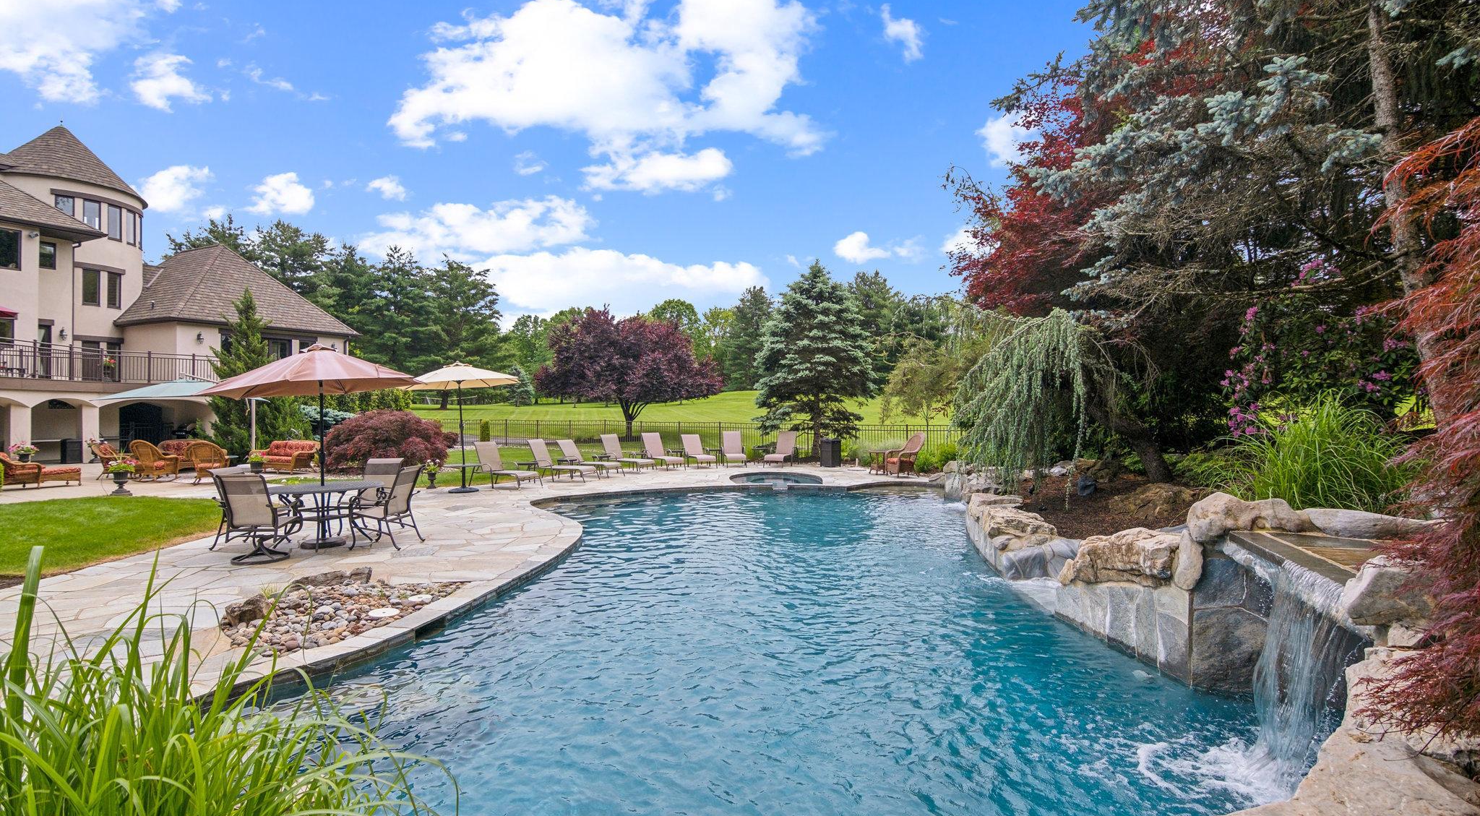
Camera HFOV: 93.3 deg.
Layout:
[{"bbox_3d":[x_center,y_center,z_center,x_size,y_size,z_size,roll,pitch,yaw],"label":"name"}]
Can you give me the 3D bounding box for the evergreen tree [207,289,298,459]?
[{"bbox_3d":[-16.050,-1.049,23.009,2.700,5.650,2.700,0,0,0],"label":"evergreen tree"}]

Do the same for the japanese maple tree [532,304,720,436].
[{"bbox_3d":[-5.828,-1.782,36.500,9.600,6.830,9.000,0,0,0],"label":"japanese maple tree"}]

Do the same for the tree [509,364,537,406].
[{"bbox_3d":[-19.900,-2.053,64.007,2.600,4.000,2.600,0,0,0],"label":"tree"}]

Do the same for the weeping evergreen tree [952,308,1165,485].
[{"bbox_3d":[4.729,-0.145,10.300,3.200,2.680,2.800,0,0,0],"label":"weeping evergreen tree"}]

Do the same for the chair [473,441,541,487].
[{"bbox_3d":[-5.169,1.267,15.569,1.573,0.977,0.700,0,0,31],"label":"chair"}]

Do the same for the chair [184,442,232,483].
[{"bbox_3d":[-12.270,1.263,16.152,0.700,0.980,0.800,0,0,-18],"label":"chair"}]

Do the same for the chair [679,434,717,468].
[{"bbox_3d":[-1.232,1.287,20.902,0.700,0.956,1.541,0,0,-25],"label":"chair"}]

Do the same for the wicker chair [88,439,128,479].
[{"bbox_3d":[-15.500,1.277,17.302,0.800,0.960,0.700,0,0,-20],"label":"wicker chair"}]

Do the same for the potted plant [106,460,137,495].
[{"bbox_3d":[-12.309,1.373,13.898,0.470,0.760,0.470,0,0,0],"label":"potted plant"}]

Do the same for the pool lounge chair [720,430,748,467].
[{"bbox_3d":[-0.160,1.261,21.452,0.680,1.020,1.600,0,0,-6],"label":"pool lounge chair"}]

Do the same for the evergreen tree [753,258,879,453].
[{"bbox_3d":[2.600,-1.645,24.311,4.200,6.850,4.200,0,0,0],"label":"evergreen tree"}]

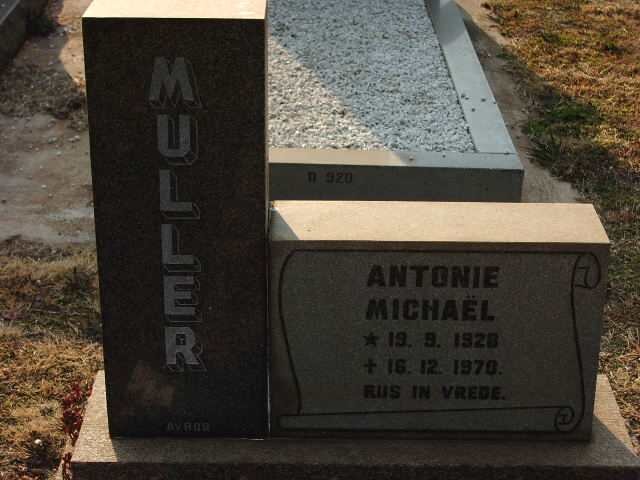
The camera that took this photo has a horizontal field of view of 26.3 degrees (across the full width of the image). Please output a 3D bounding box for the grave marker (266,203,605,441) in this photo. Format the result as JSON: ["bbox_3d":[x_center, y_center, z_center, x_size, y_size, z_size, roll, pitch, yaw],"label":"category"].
[{"bbox_3d":[0.204,0.151,2.530,0.595,0.401,0.180,0,24,0],"label":"grave marker"}]

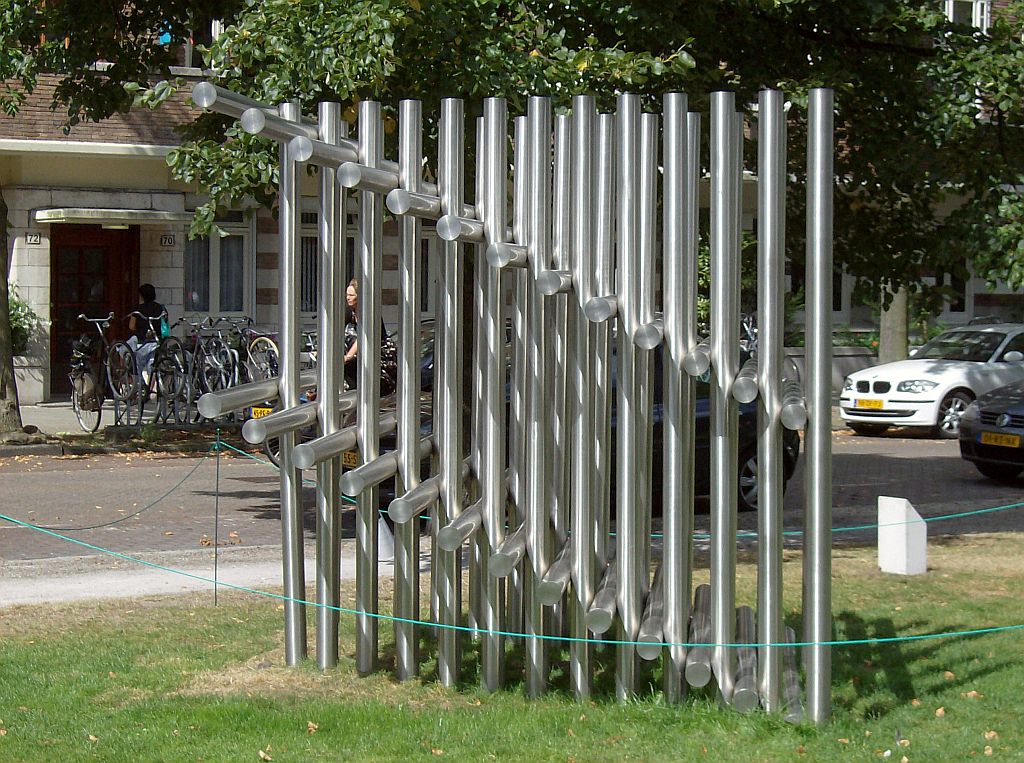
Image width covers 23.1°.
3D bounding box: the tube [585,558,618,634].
[{"bbox_3d":[0.463,0.901,11.343,0.102,0.102,2.500,0,3,5],"label":"tube"}]

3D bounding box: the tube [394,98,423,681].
[{"bbox_3d":[-0.472,0.041,11.449,0.102,2.664,0.102,1,3,5],"label":"tube"}]

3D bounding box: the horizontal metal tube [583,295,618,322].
[{"bbox_3d":[0.465,-0.349,11.343,0.102,0.102,2.500,0,3,5],"label":"horizontal metal tube"}]

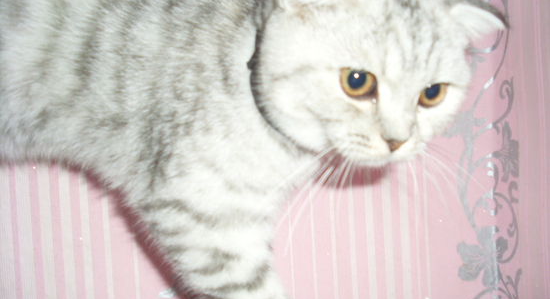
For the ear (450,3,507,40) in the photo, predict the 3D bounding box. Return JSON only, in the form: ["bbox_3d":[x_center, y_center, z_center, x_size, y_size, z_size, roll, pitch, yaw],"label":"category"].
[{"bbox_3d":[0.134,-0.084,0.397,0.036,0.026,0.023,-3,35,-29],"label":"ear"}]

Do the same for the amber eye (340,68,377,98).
[{"bbox_3d":[0.051,-0.041,0.368,0.020,0.017,0.009,10,30,-10],"label":"amber eye"}]

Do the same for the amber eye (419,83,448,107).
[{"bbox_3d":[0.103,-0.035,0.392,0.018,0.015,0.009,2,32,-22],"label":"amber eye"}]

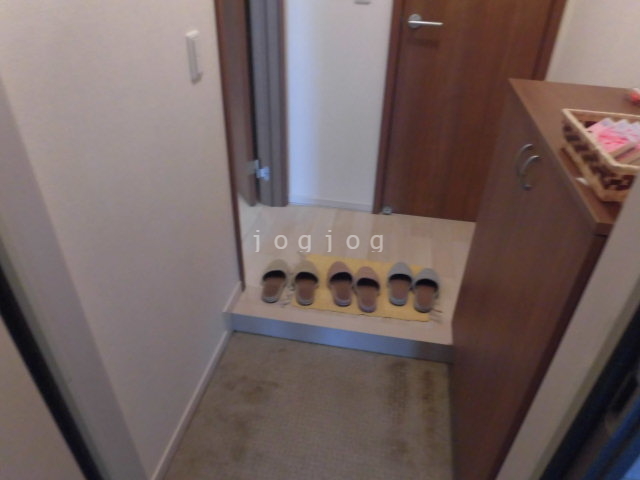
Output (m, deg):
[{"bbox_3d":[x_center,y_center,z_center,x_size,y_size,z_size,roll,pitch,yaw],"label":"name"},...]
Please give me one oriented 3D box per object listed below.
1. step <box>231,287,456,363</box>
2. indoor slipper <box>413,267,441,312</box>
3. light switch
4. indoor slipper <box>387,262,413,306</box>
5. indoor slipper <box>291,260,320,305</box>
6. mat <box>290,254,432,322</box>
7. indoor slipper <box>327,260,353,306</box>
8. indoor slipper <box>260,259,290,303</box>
[{"bbox_3d":[0.087,0.344,1.849,0.883,0.098,0.174,7,34,9],"label":"step"},{"bbox_3d":[0.464,0.197,1.925,0.103,0.068,0.282,10,35,13],"label":"indoor slipper"},{"bbox_3d":[-0.344,-0.513,1.241,0.015,0.118,0.068,7,34,9],"label":"light switch"},{"bbox_3d":[0.358,0.172,1.960,0.103,0.068,0.280,6,34,8],"label":"indoor slipper"},{"bbox_3d":[-0.062,0.167,1.958,0.103,0.068,0.284,0,34,-1],"label":"indoor slipper"},{"bbox_3d":[0.189,0.197,1.975,0.572,0.010,0.368,5,34,7],"label":"mat"},{"bbox_3d":[0.092,0.171,1.955,0.103,0.068,0.283,-1,34,-3],"label":"indoor slipper"},{"bbox_3d":[-0.198,0.160,1.966,0.103,0.068,0.280,3,34,3],"label":"indoor slipper"}]

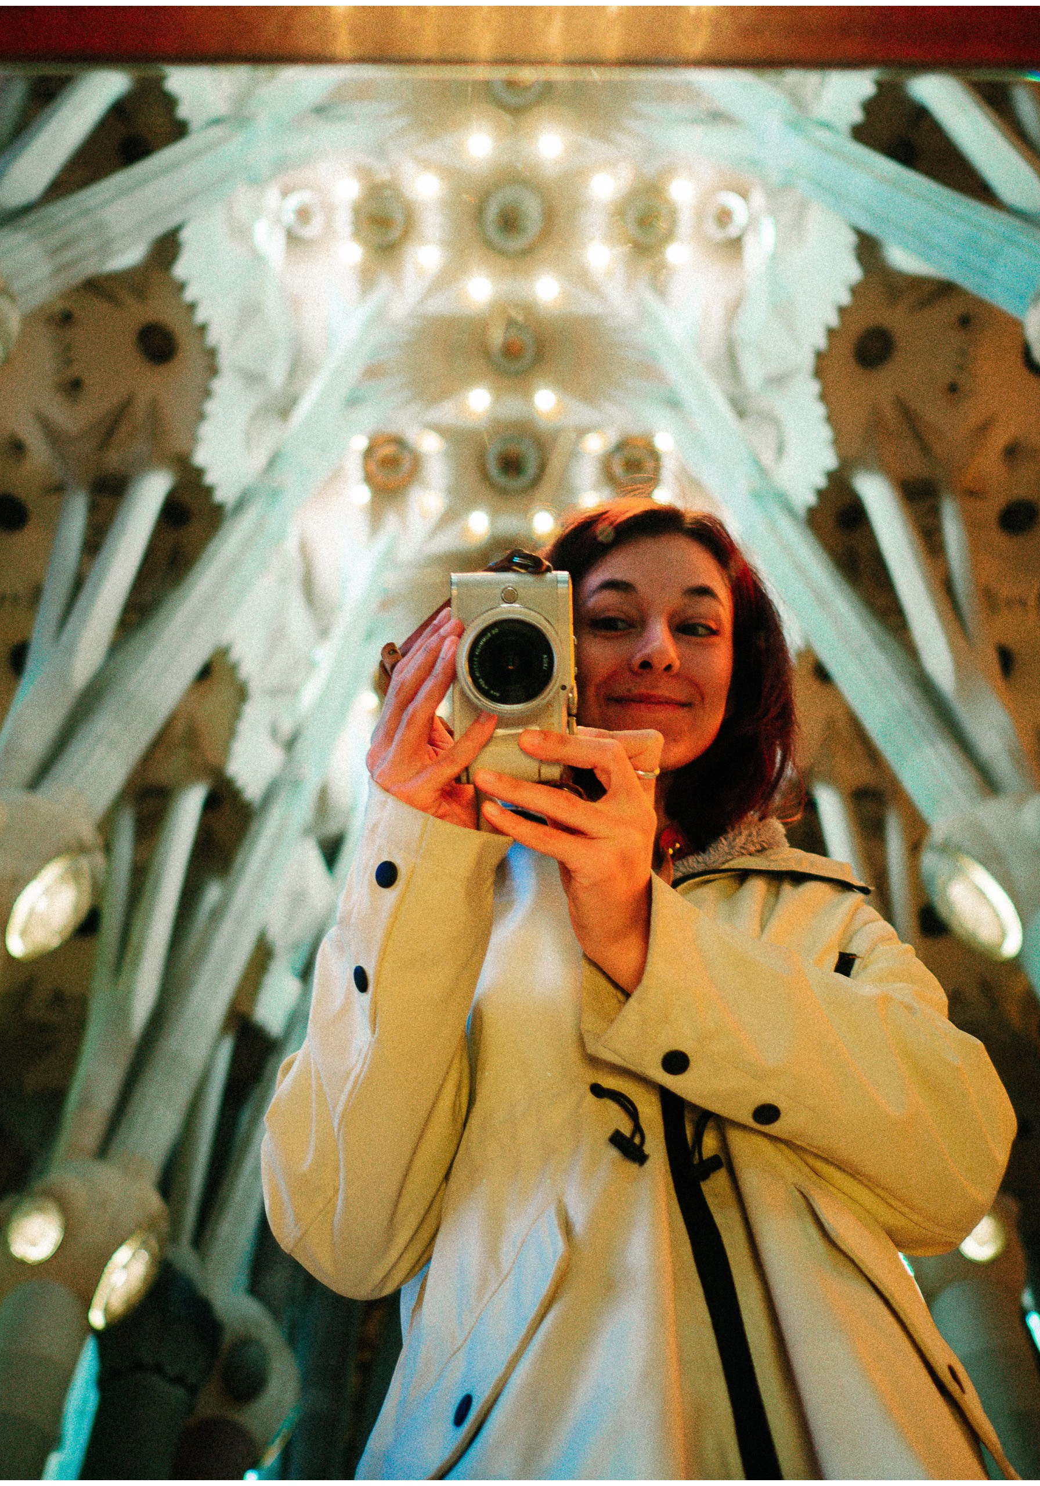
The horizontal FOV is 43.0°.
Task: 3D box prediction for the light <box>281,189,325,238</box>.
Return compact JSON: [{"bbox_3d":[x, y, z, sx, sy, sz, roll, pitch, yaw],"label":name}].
[{"bbox_3d":[-6.200,-15.159,37.781,1.263,0.350,1.263,0,-62,-1],"label":"light"}]

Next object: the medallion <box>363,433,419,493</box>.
[{"bbox_3d":[-4.215,-9.130,42.968,1.815,0.350,1.815,0,-62,-1],"label":"medallion"}]

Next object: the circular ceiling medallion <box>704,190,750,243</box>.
[{"bbox_3d":[5.952,-15.137,37.894,1.334,0.350,1.334,0,-62,0],"label":"circular ceiling medallion"}]

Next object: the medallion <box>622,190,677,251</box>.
[{"bbox_3d":[3.843,-15.666,39.522,1.669,0.350,1.669,0,-62,-1],"label":"medallion"}]

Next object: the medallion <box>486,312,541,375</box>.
[{"bbox_3d":[-0.237,-12.531,41.400,1.676,0.350,1.676,0,-62,-1],"label":"medallion"}]

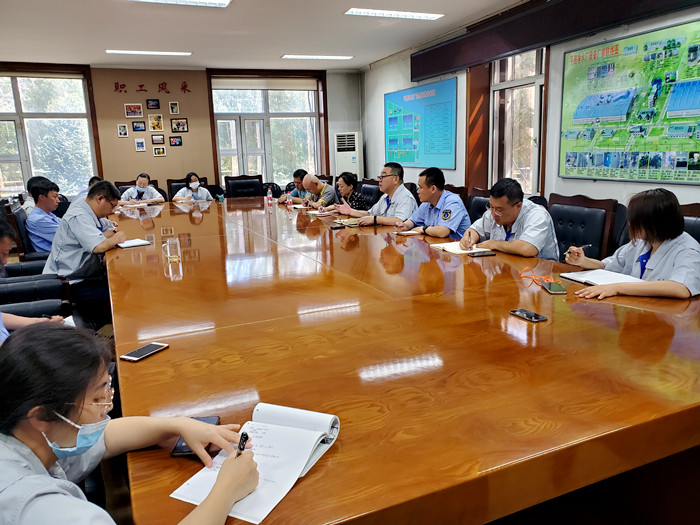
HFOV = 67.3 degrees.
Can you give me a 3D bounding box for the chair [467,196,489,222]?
[{"bbox_3d":[1.005,-0.093,4.643,0.687,1.081,0.636,-7,13,-22],"label":"chair"}]

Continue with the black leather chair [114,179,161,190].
[{"bbox_3d":[-3.107,-0.655,7.820,0.610,1.070,0.660,-7,13,-24],"label":"black leather chair"}]

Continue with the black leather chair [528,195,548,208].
[{"bbox_3d":[1.749,-0.211,5.519,0.586,0.909,0.566,-7,13,-22],"label":"black leather chair"}]

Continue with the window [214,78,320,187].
[{"bbox_3d":[-1.613,-2.539,10.300,2.107,2.053,0.150,-8,14,-24],"label":"window"}]

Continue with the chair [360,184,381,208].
[{"bbox_3d":[0.038,-0.457,6.412,0.660,1.080,0.620,-7,13,-24],"label":"chair"}]

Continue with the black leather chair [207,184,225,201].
[{"bbox_3d":[-2.375,-0.902,9.376,0.566,0.909,0.586,-7,13,-22],"label":"black leather chair"}]

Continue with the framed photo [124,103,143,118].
[{"bbox_3d":[-3.821,-2.684,9.313,0.295,0.240,0.025,-7,13,-20],"label":"framed photo"}]

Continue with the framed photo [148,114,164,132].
[{"bbox_3d":[-3.492,-2.512,9.479,0.245,0.300,0.025,-7,13,-20],"label":"framed photo"}]

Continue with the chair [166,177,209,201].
[{"bbox_3d":[-2.585,-0.827,8.647,0.646,1.081,0.687,-7,13,-22],"label":"chair"}]

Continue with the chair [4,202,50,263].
[{"bbox_3d":[-2.935,-0.079,5.247,0.660,1.066,0.620,-8,14,-24],"label":"chair"}]

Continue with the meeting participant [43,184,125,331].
[{"bbox_3d":[-2.021,0.016,4.109,0.700,1.270,0.520,-7,13,-24],"label":"meeting participant"}]

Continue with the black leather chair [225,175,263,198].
[{"bbox_3d":[-1.714,-0.933,9.010,0.646,1.081,0.687,-7,13,-22],"label":"black leather chair"}]

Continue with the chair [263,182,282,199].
[{"bbox_3d":[-1.417,-0.981,9.529,0.520,0.870,0.560,-7,13,-20],"label":"chair"}]

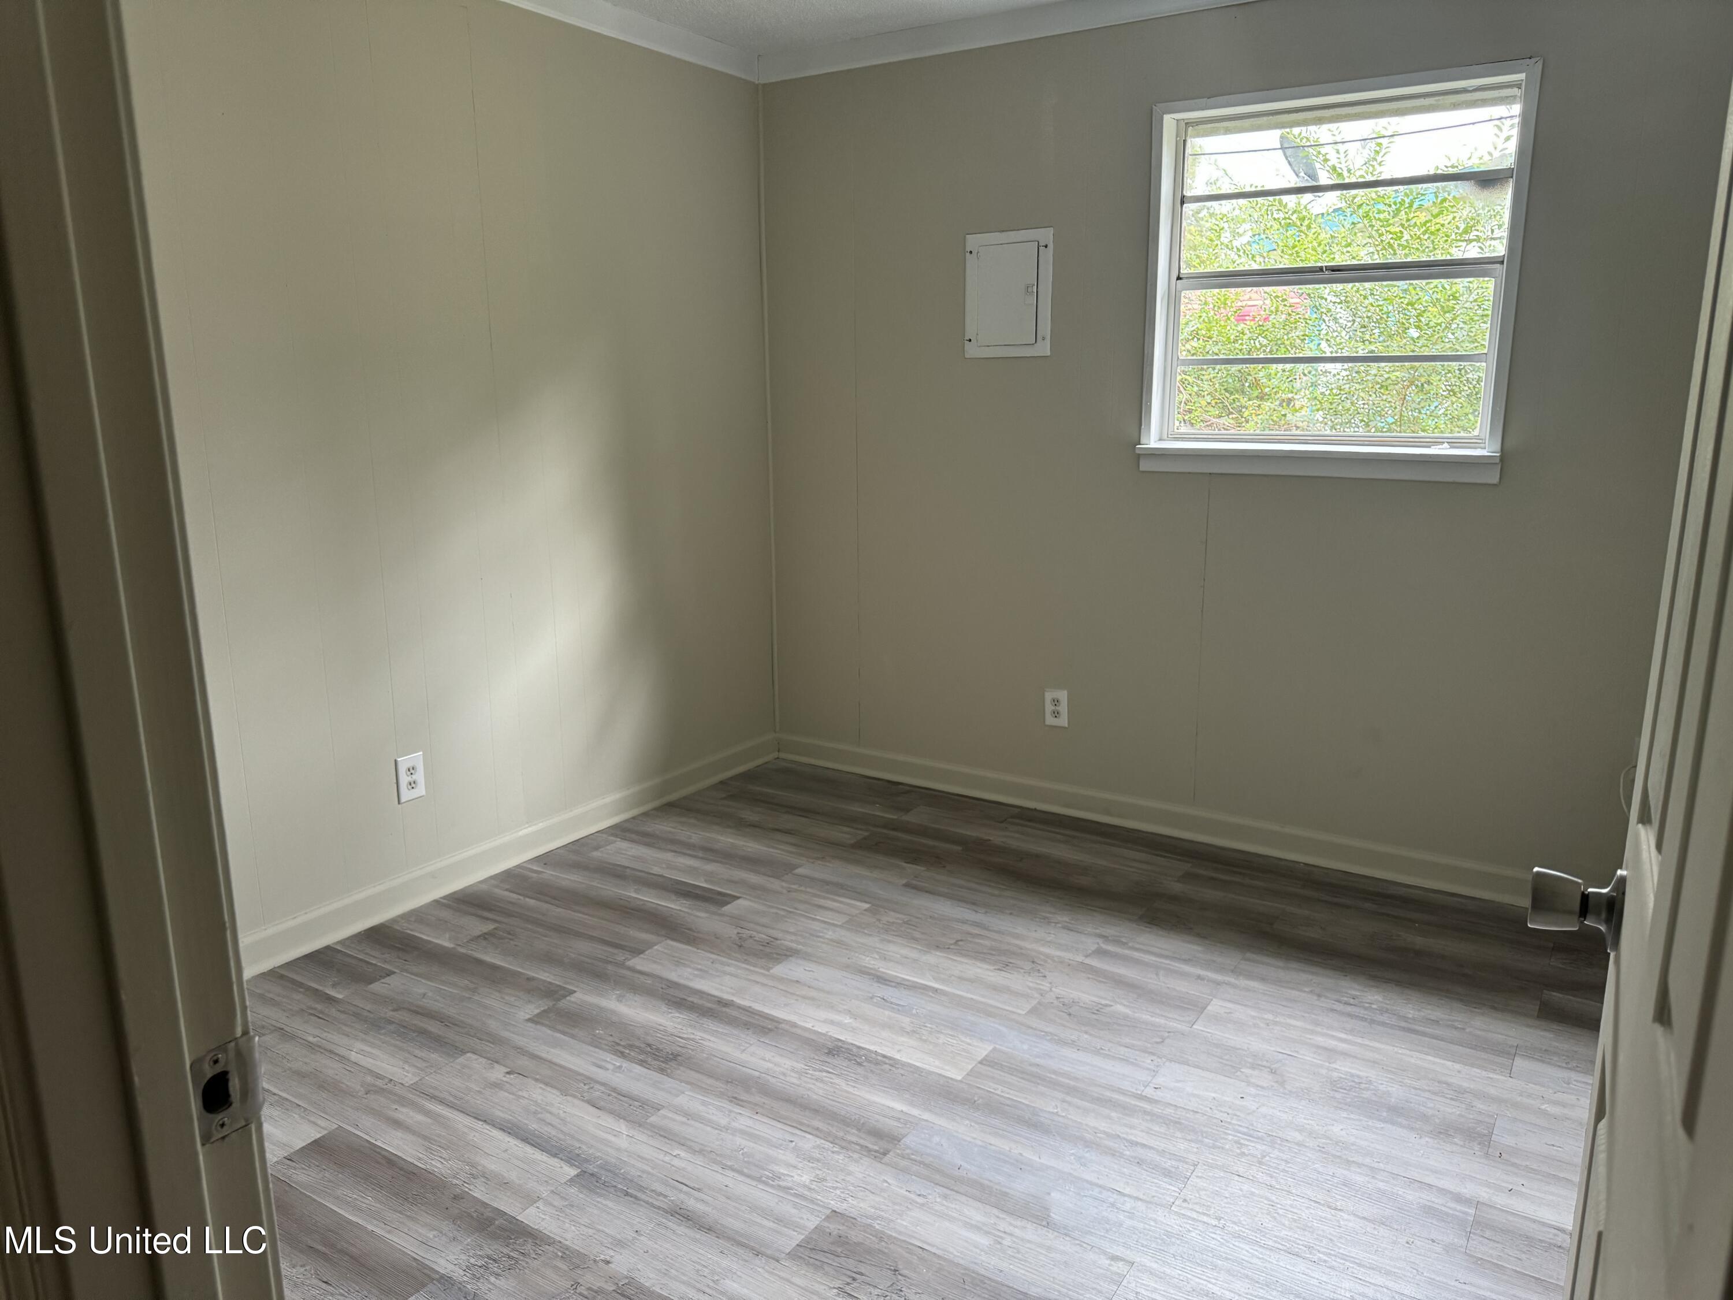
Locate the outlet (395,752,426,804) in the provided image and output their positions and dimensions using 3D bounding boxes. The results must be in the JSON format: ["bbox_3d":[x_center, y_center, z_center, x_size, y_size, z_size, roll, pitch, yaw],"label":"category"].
[{"bbox_3d":[-1.199,0.338,3.164,0.007,0.120,0.078,8,15,32],"label":"outlet"}]

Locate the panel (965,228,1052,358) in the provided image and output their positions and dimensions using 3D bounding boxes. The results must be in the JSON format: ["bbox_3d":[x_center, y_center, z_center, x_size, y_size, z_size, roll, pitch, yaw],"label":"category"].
[{"bbox_3d":[0.436,-1.089,3.688,0.296,0.374,0.020,8,15,32],"label":"panel"}]

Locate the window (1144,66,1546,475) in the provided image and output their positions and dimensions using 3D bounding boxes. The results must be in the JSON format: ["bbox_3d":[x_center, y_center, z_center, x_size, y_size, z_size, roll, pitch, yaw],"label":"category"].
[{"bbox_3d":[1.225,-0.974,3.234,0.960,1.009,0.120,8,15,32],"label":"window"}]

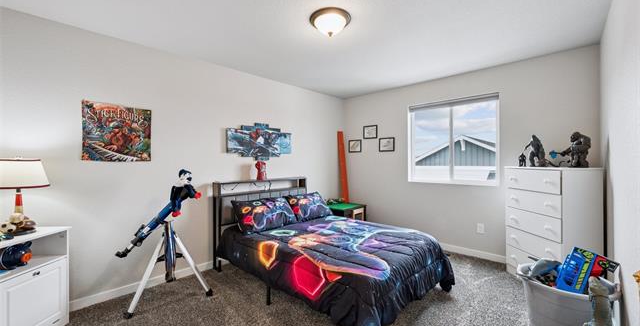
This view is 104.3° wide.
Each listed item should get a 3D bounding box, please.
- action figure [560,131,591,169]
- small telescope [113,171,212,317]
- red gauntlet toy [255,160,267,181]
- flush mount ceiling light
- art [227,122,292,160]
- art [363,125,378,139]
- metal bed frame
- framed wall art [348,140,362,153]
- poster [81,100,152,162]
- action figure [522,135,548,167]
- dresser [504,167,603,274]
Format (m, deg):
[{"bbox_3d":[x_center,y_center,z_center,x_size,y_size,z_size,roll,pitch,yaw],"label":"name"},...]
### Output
[{"bbox_3d":[2.329,-0.109,2.289,0.170,0.325,0.150,0,1,20],"label":"action figure"},{"bbox_3d":[-1.476,0.677,2.351,0.570,1.190,0.700,0,1,45],"label":"small telescope"},{"bbox_3d":[-0.778,0.105,3.275,0.105,0.267,0.120,0,0,45],"label":"red gauntlet toy"},{"bbox_3d":[0.095,-1.114,2.044,0.335,0.136,0.335,0,0,0],"label":"flush mount ceiling light"},{"bbox_3d":[-0.793,-0.286,3.458,0.030,0.505,1.020,0,1,45],"label":"art"},{"bbox_3d":[0.882,-0.535,4.354,0.286,0.240,0.020,0,1,45],"label":"art"},{"bbox_3d":[-0.042,0.745,2.746,2.020,1.030,1.420,0,1,45],"label":"metal bed frame"},{"bbox_3d":[0.652,-0.302,4.584,0.288,0.237,0.020,0,1,45],"label":"framed wall art"},{"bbox_3d":[-1.893,-0.280,2.351,0.020,0.525,0.515,0,1,45],"label":"poster"},{"bbox_3d":[2.264,-0.109,2.599,0.180,0.320,0.150,0,1,28],"label":"action figure"},{"bbox_3d":[2.298,0.655,2.503,0.385,1.195,0.660,0,1,-1],"label":"dresser"}]

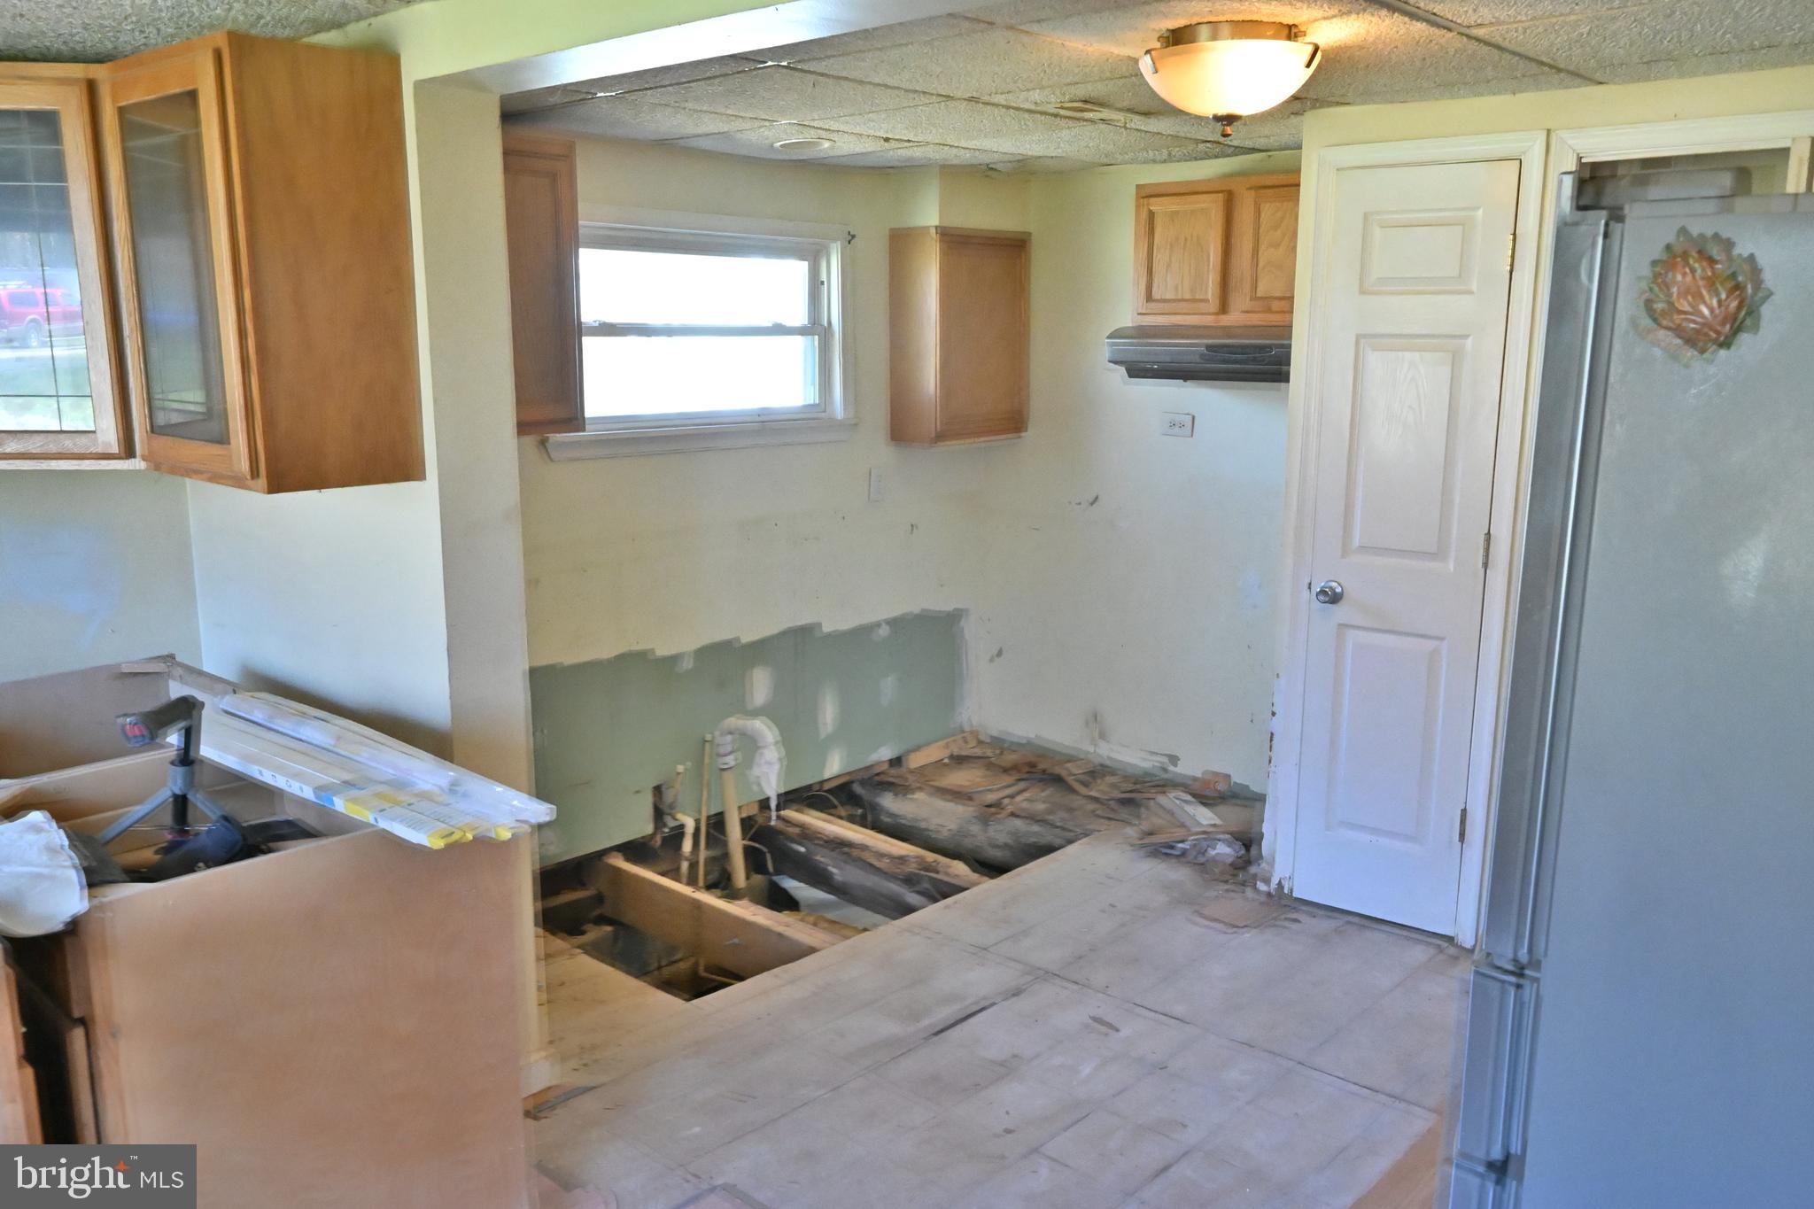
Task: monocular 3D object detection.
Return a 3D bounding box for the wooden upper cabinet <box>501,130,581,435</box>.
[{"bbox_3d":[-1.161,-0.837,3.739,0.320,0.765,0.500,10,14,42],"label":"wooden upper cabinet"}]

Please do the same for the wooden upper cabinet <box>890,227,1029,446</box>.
[{"bbox_3d":[0.212,-0.999,5.265,0.245,0.760,0.530,10,14,42],"label":"wooden upper cabinet"}]

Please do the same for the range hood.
[{"bbox_3d":[1.080,-0.812,4.542,0.760,0.170,0.470,10,14,42],"label":"range hood"}]

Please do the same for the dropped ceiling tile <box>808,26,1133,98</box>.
[{"bbox_3d":[0.142,-1.222,3.205,0.610,0.020,0.610,10,14,42],"label":"dropped ceiling tile"}]

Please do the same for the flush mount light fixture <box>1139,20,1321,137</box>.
[{"bbox_3d":[0.668,-1.041,2.830,0.355,0.195,0.355,0,11,0],"label":"flush mount light fixture"}]

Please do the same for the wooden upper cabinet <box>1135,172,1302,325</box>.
[{"bbox_3d":[1.135,-1.129,4.540,0.760,0.455,0.320,10,14,42],"label":"wooden upper cabinet"}]

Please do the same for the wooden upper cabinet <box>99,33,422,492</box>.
[{"bbox_3d":[-1.221,-0.625,2.679,0.555,0.764,0.315,10,14,42],"label":"wooden upper cabinet"}]

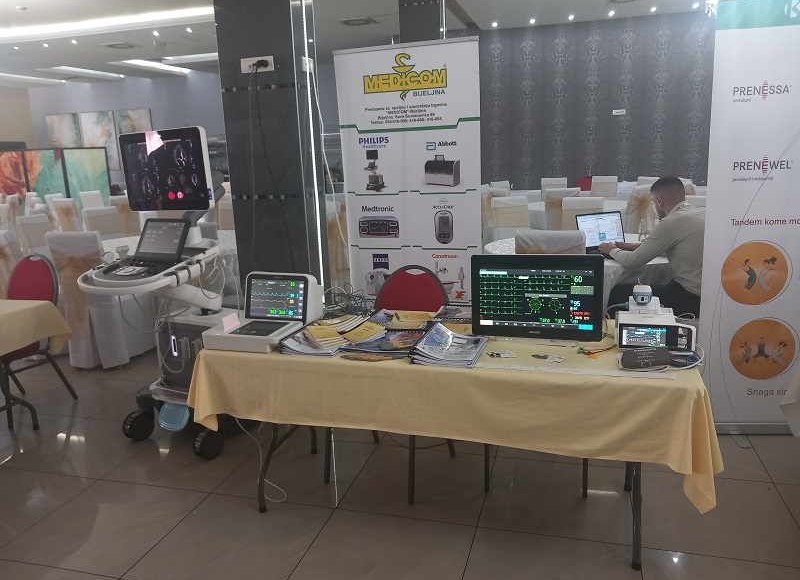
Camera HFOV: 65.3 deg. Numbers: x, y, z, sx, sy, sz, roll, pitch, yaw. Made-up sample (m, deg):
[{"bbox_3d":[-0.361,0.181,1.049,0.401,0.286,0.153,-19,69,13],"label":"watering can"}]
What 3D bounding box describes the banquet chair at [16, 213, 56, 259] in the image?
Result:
[{"bbox_3d":[-3.696,-0.314,6.657,0.520,0.990,0.440,4,14,25],"label":"banquet chair"}]

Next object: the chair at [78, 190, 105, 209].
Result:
[{"bbox_3d":[-5.068,-1.151,10.583,0.540,1.000,0.440,10,17,43],"label":"chair"}]

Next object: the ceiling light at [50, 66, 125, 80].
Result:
[{"bbox_3d":[-6.224,-4.400,12.709,0.300,0.120,2.000,1,13,16],"label":"ceiling light"}]

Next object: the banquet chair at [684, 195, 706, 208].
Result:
[{"bbox_3d":[2.345,-0.251,5.159,0.440,1.000,0.540,7,16,37],"label":"banquet chair"}]

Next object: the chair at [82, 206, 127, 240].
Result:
[{"bbox_3d":[-3.062,-0.373,6.729,0.440,1.000,0.540,-14,17,-42],"label":"chair"}]

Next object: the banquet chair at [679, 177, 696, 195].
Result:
[{"bbox_3d":[3.649,-0.944,8.005,0.540,1.000,0.440,-14,17,-42],"label":"banquet chair"}]

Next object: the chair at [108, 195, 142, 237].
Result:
[{"bbox_3d":[-4.226,-0.967,9.716,0.440,0.990,0.520,-7,13,-19],"label":"chair"}]

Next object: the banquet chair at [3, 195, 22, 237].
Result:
[{"bbox_3d":[-7.087,-1.206,11.329,0.520,0.990,0.440,0,13,10],"label":"banquet chair"}]

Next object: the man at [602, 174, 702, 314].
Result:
[{"bbox_3d":[1.646,-0.063,3.946,0.700,1.240,0.560,5,15,32],"label":"man"}]

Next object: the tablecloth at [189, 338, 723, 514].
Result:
[{"bbox_3d":[0.192,0.394,2.564,1.940,0.410,0.790,2,13,18],"label":"tablecloth"}]

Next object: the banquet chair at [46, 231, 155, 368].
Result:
[{"bbox_3d":[-2.243,0.038,4.743,0.440,1.000,0.540,1,13,14],"label":"banquet chair"}]

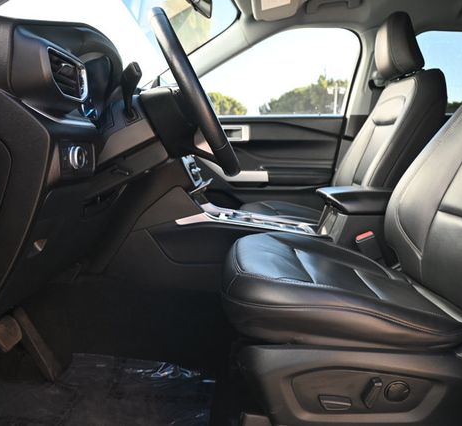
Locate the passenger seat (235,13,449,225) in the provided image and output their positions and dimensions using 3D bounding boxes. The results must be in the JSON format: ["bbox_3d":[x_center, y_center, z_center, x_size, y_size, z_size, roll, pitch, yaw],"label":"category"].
[{"bbox_3d":[0.364,-0.263,1.729,0.760,0.980,0.540,0,9,-1],"label":"passenger seat"}]

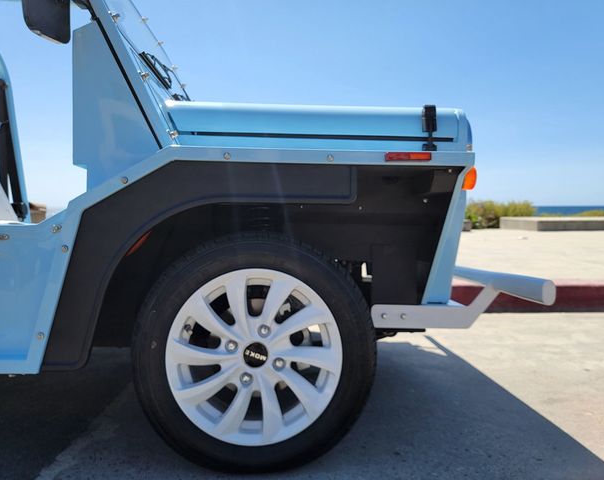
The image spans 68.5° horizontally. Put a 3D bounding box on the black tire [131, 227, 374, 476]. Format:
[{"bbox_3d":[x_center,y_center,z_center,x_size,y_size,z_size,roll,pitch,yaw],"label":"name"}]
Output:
[{"bbox_3d":[-0.108,0.253,1.053,0.557,0.555,0.170,0,4,-1],"label":"black tire"}]

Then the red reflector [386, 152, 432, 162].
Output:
[{"bbox_3d":[0.231,-0.179,0.963,0.100,0.019,0.012,0,4,-1],"label":"red reflector"}]

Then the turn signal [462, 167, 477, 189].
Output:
[{"bbox_3d":[0.390,-0.143,1.035,0.035,0.057,0.060,0,4,-1],"label":"turn signal"}]

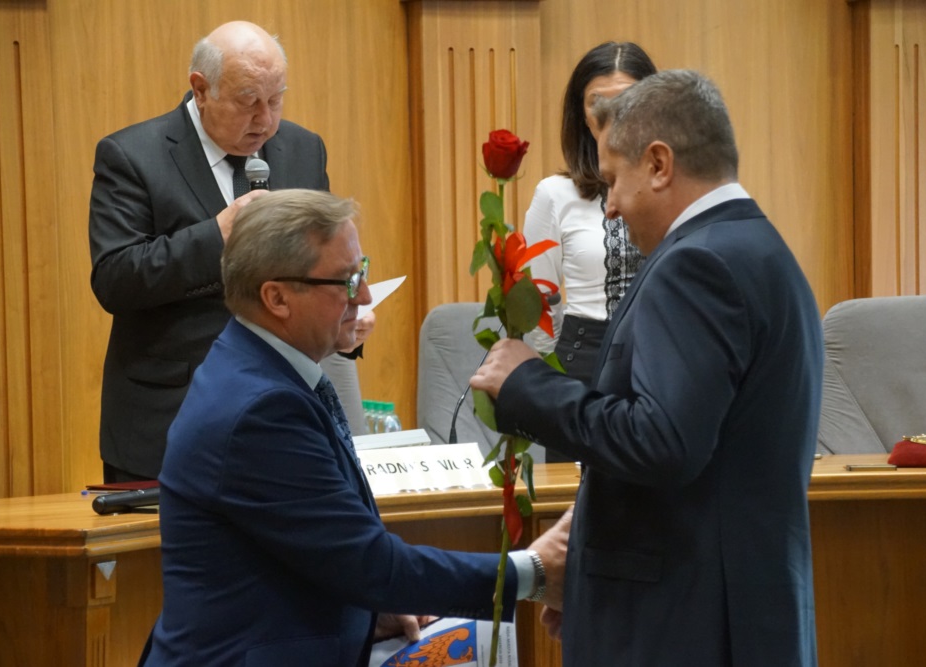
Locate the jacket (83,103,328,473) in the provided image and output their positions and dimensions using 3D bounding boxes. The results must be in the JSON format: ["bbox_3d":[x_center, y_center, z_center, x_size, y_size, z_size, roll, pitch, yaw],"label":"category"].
[{"bbox_3d":[-0.494,-0.097,6.837,0.520,0.770,0.380,-3,4,-30],"label":"jacket"}]

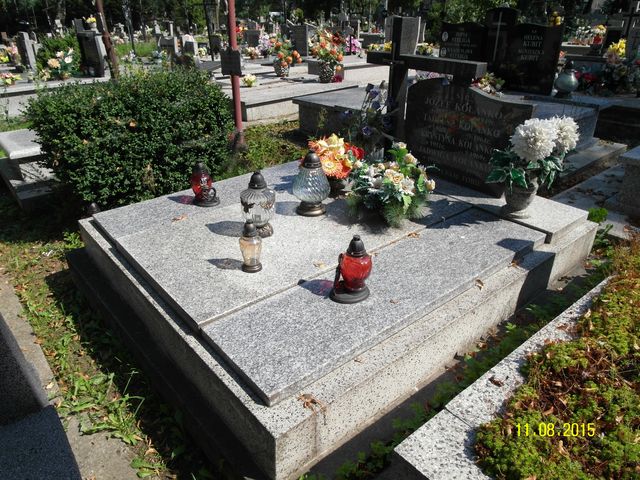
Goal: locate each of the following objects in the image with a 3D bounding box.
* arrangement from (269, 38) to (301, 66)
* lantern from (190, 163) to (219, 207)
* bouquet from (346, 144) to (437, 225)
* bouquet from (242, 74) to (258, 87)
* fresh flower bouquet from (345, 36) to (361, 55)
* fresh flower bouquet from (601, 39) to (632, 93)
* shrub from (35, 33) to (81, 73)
[{"bbox_3d":[-0.578,-3.047,7.211,0.532,0.409,0.452,11,28,18],"label":"arrangement"},{"bbox_3d":[-0.675,-0.331,2.574,0.155,0.238,0.140,-5,27,-11],"label":"lantern"},{"bbox_3d":[0.400,-0.320,2.422,0.480,0.360,0.400,5,27,9],"label":"bouquet"},{"bbox_3d":[-1.097,-2.516,7.000,0.220,0.210,0.210,-4,27,-8],"label":"bouquet"},{"bbox_3d":[0.911,-5.349,12.249,0.420,0.500,0.440,-20,34,-36],"label":"fresh flower bouquet"},{"bbox_3d":[3.542,-2.084,5.300,0.320,0.600,0.320,16,30,28],"label":"fresh flower bouquet"},{"bbox_3d":[-4.955,-3.452,8.244,0.780,0.800,0.820,-20,34,-36],"label":"shrub"}]

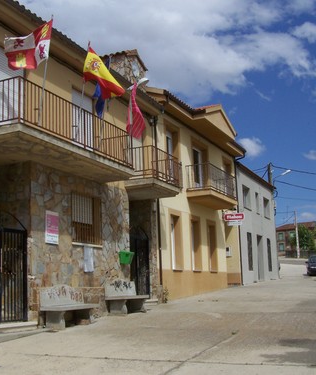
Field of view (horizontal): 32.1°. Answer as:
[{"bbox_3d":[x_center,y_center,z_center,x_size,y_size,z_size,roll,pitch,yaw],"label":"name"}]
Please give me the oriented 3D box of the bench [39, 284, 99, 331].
[{"bbox_3d":[-1.986,2.712,12.640,0.550,0.930,1.720,-7,-12,24],"label":"bench"}]

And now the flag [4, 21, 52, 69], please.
[{"bbox_3d":[-2.844,-3.130,12.100,1.050,0.980,0.400,-5,-11,13],"label":"flag"}]

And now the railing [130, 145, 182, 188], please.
[{"bbox_3d":[-0.100,-0.583,18.310,0.980,1.000,2.370,-7,-11,23],"label":"railing"}]

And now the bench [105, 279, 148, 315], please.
[{"bbox_3d":[-0.822,3.016,15.155,0.550,0.890,1.750,-7,-12,24],"label":"bench"}]

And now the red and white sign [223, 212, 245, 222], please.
[{"bbox_3d":[3.467,1.356,24.819,0.910,0.370,0.100,-7,-12,24],"label":"red and white sign"}]

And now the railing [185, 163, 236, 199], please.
[{"bbox_3d":[2.394,-0.117,23.775,1.010,1.070,3.730,-7,-11,23],"label":"railing"}]

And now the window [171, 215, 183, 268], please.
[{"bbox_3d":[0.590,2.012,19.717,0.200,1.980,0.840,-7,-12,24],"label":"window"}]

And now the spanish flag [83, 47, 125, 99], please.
[{"bbox_3d":[-1.318,-2.807,13.400,1.000,1.200,0.400,-1,-11,-9],"label":"spanish flag"}]

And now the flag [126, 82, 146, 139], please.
[{"bbox_3d":[-0.591,-2.144,15.091,0.520,1.580,0.350,-7,-12,24],"label":"flag"}]

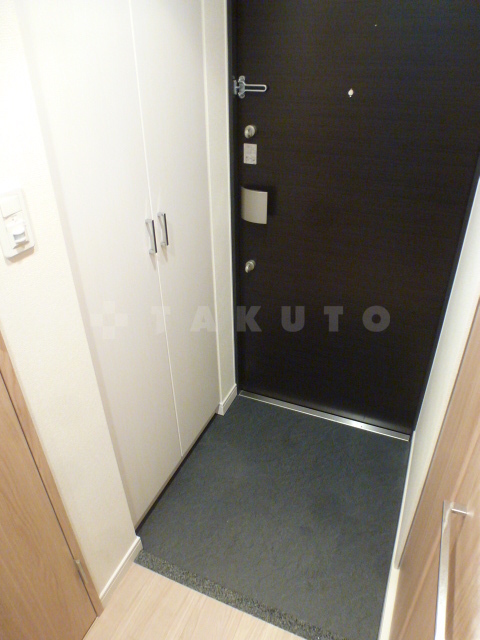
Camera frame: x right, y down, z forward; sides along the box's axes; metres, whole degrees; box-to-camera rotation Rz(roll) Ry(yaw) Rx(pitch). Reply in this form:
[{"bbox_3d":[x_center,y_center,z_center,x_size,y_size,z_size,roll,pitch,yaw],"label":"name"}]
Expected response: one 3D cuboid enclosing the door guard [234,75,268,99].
[{"bbox_3d":[0.041,-0.843,1.606,0.122,0.073,0.040,12,32,21],"label":"door guard"}]

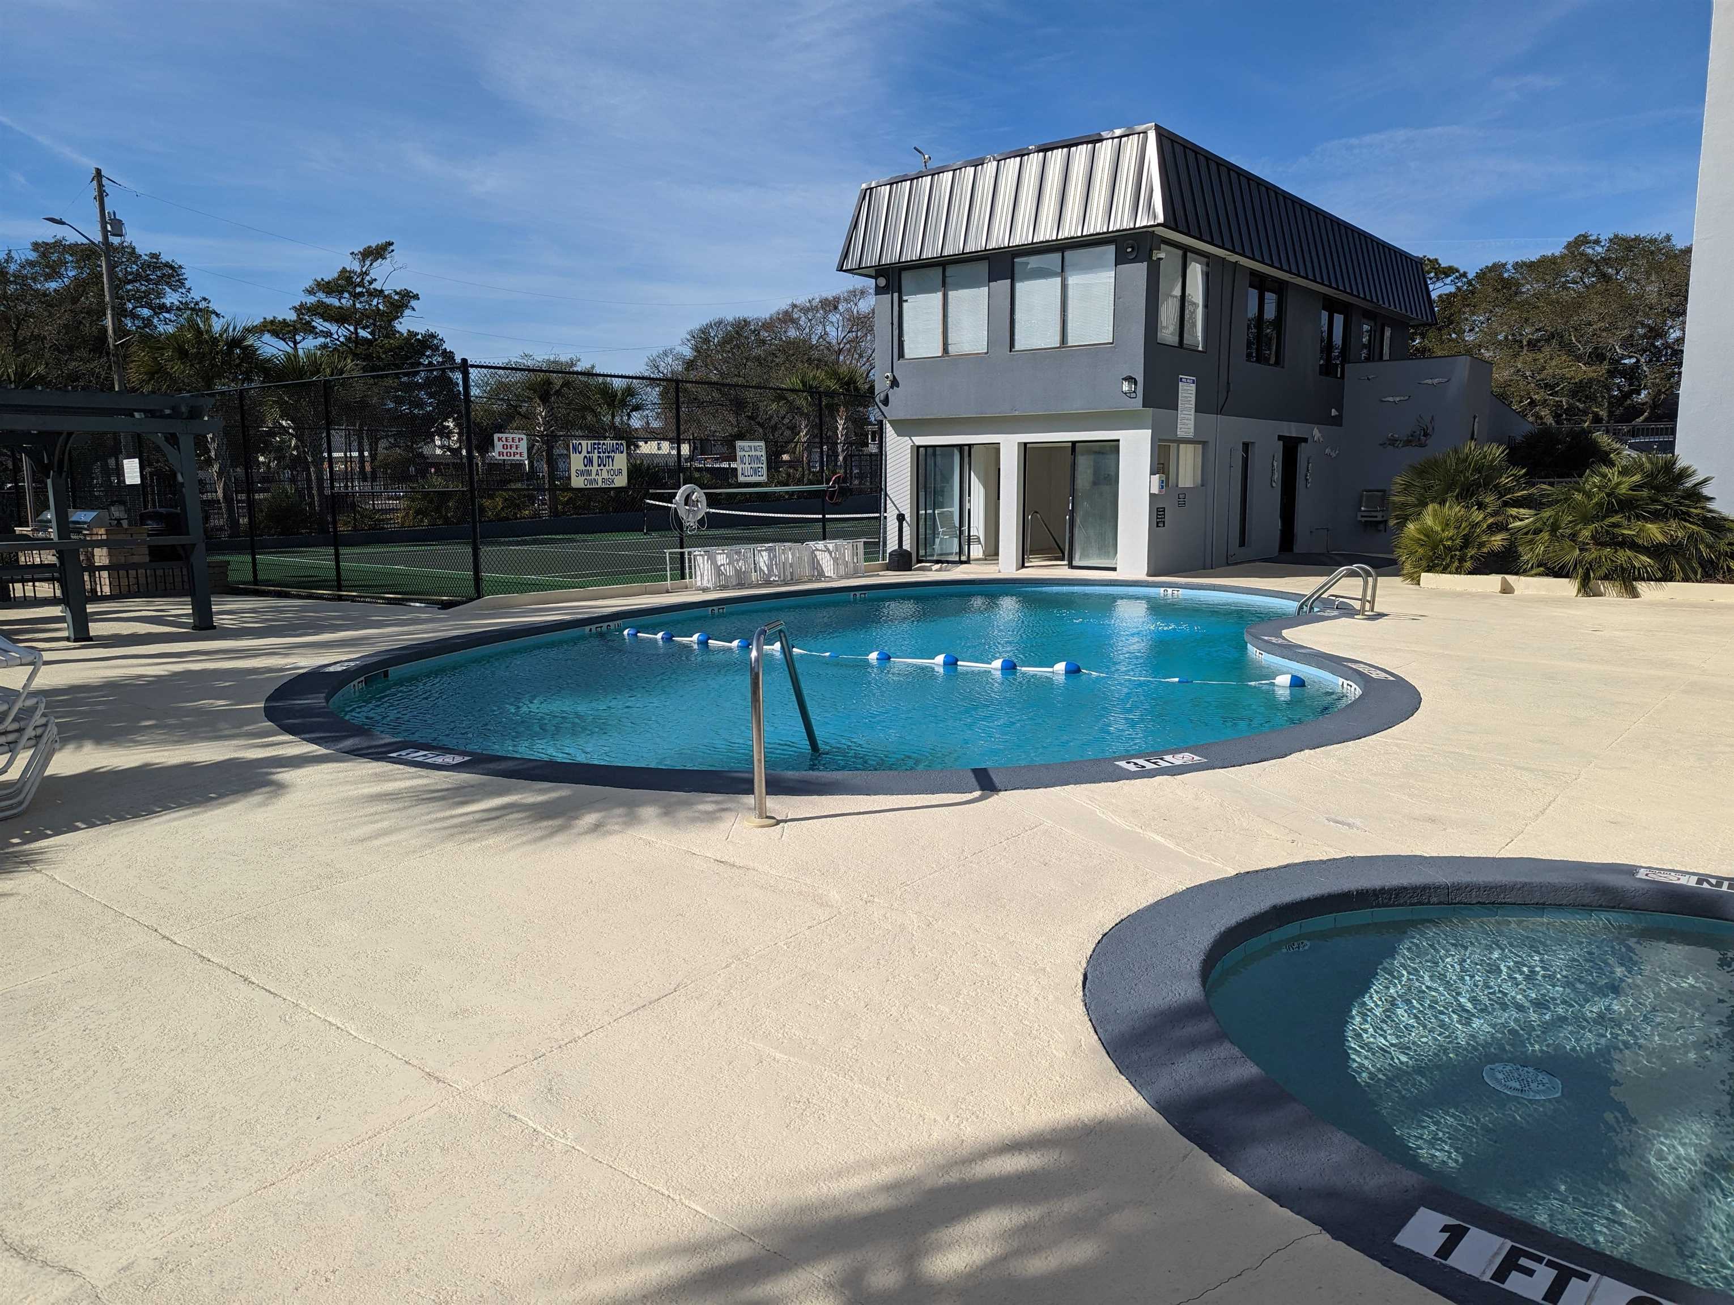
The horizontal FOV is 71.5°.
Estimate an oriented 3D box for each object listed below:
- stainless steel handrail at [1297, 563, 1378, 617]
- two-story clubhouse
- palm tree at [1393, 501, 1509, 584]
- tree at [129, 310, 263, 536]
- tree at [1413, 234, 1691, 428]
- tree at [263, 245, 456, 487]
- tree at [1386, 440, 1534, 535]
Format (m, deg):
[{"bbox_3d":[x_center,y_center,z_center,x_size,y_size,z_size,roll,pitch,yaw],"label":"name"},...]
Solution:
[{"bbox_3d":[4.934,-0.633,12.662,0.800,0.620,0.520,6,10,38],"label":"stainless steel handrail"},{"bbox_3d":[7.164,-5.137,23.351,7.600,6.300,14.300,6,10,38],"label":"two-story clubhouse"},{"bbox_3d":[8.047,-1.582,16.656,1.570,1.040,1.490,-1,8,0],"label":"palm tree"},{"bbox_3d":[-15.304,-5.290,27.791,3.200,5.150,3.200,-1,8,0],"label":"tree"},{"bbox_3d":[25.441,-10.884,44.948,11.090,9.180,10.540,-1,8,0],"label":"tree"},{"bbox_3d":[-22.341,-12.702,53.709,8.920,10.860,8.470,-1,8,0],"label":"tree"},{"bbox_3d":[8.833,-2.322,18.066,2.110,1.690,2.010,-1,8,0],"label":"tree"}]

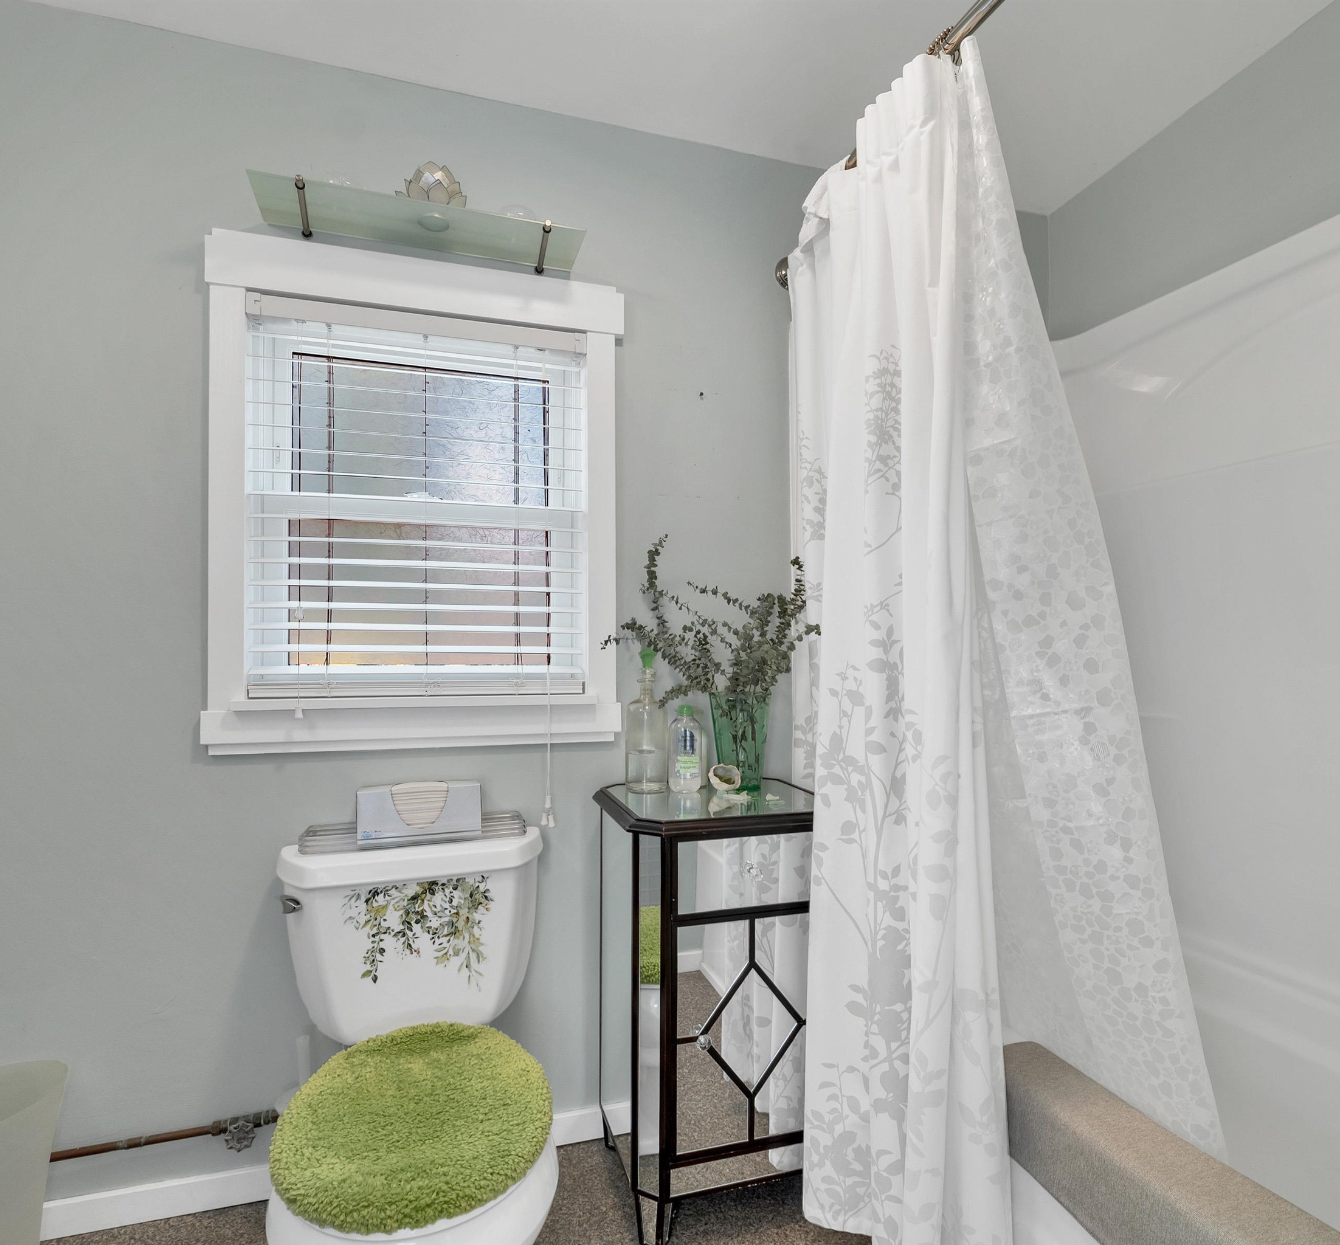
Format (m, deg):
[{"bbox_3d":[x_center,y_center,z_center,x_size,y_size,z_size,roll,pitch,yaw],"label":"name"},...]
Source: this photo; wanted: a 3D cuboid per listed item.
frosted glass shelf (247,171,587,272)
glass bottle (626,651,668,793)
[{"bbox_3d":[-0.490,-0.795,1.569,0.620,0.030,0.170,0,-1,-18],"label":"frosted glass shelf"},{"bbox_3d":[-0.050,0.213,1.704,0.092,0.303,0.092,0,-1,0],"label":"glass bottle"}]

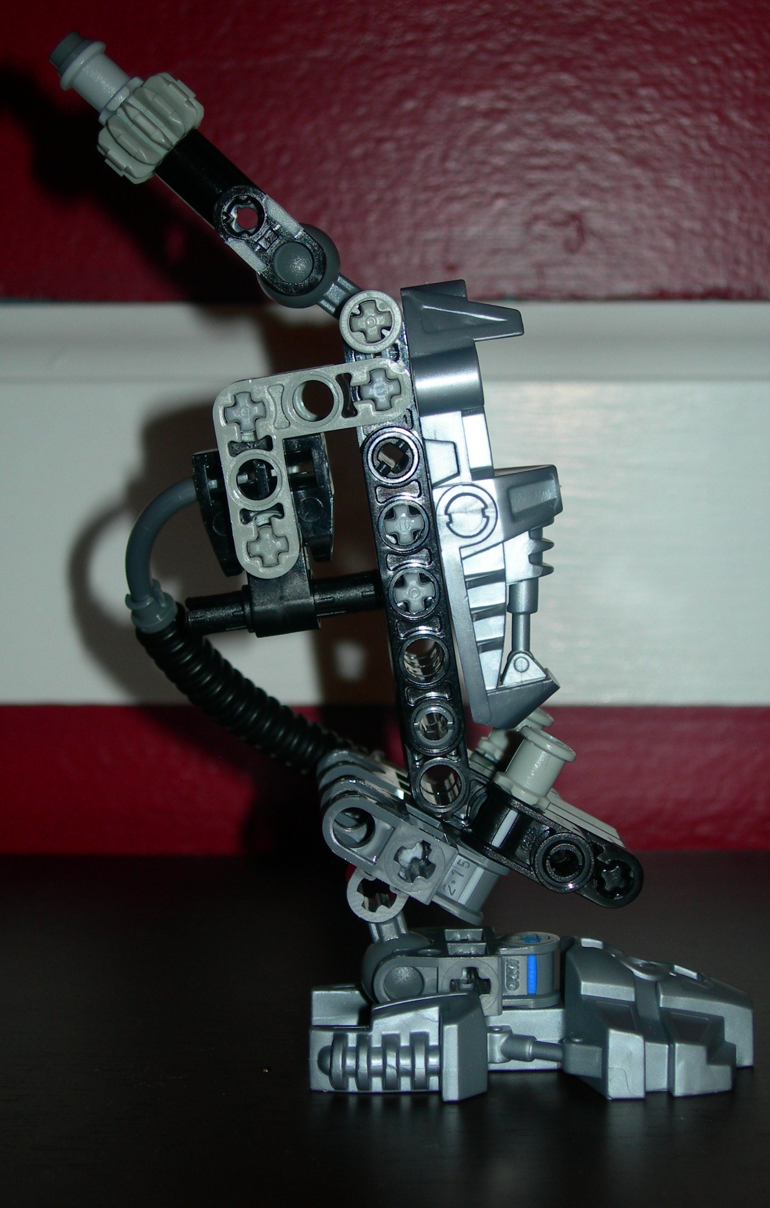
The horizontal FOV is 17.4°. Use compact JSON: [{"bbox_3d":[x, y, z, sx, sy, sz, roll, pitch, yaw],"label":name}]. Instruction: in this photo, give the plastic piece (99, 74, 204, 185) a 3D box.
[{"bbox_3d":[-0.028,-0.057,0.299,0.013,0.008,0.013,-45,4,0],"label":"plastic piece"}]

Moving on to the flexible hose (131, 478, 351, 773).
[{"bbox_3d":[-0.017,0.003,0.313,0.030,0.037,0.015,0,6,0],"label":"flexible hose"}]

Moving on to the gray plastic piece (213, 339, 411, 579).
[{"bbox_3d":[-0.007,-0.016,0.295,0.023,0.023,0.005,-9,5,2],"label":"gray plastic piece"}]

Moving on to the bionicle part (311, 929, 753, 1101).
[{"bbox_3d":[0.018,0.048,0.306,0.053,0.017,0.029,0,6,-1],"label":"bionicle part"}]

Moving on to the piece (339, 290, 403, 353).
[{"bbox_3d":[-0.002,-0.033,0.294,0.007,0.007,0.005,0,6,0],"label":"piece"}]

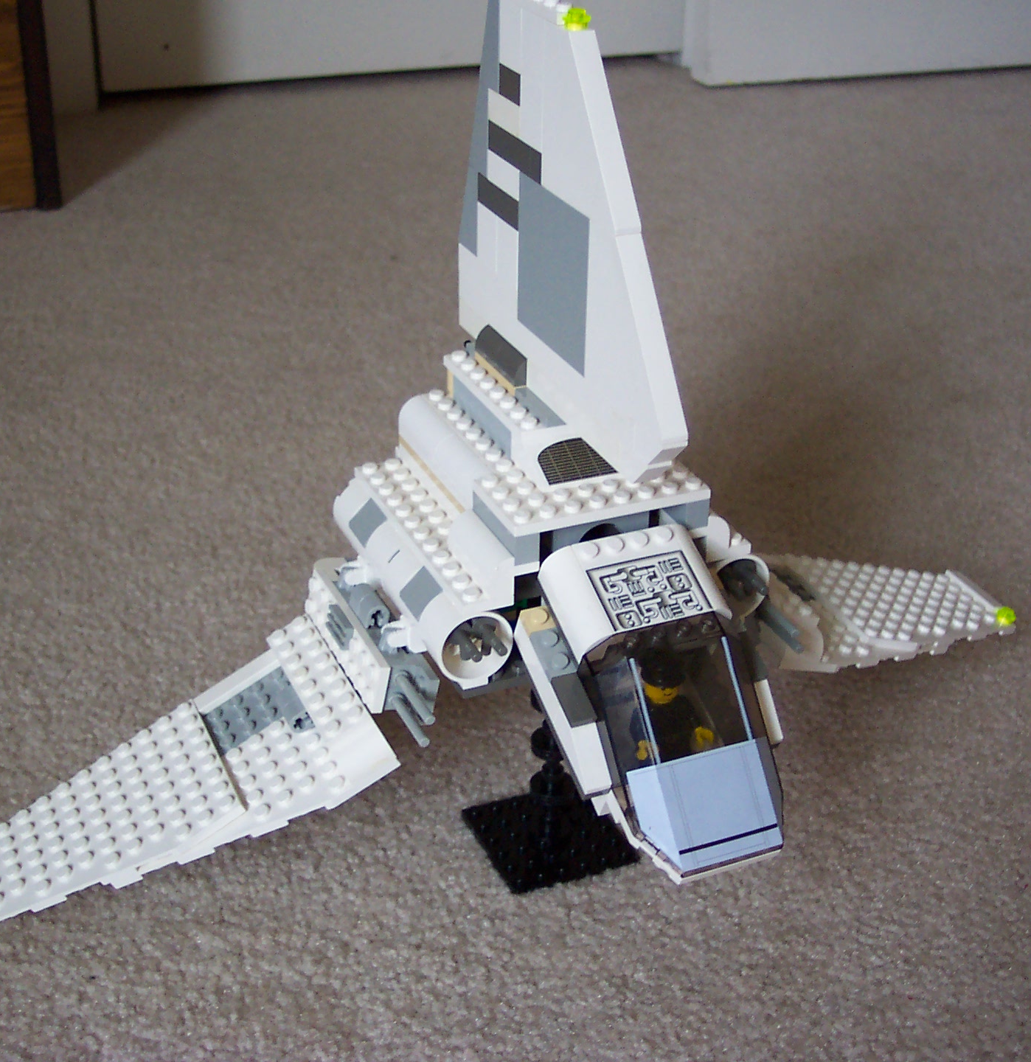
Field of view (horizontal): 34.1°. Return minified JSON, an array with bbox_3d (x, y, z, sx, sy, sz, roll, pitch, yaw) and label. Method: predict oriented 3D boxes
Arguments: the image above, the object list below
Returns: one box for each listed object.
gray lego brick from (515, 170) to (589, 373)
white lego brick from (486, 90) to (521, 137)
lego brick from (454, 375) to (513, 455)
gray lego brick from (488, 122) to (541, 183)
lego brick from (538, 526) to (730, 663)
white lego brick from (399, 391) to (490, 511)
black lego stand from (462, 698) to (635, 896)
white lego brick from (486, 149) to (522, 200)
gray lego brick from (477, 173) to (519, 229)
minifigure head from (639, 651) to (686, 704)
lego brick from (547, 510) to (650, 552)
[{"bbox_3d":[0.014,-0.076,0.495,0.008,0.048,0.048,-11,31,-21],"label":"gray lego brick"},{"bbox_3d":[0.000,-0.126,0.503,0.008,0.010,0.024,-11,31,-21],"label":"white lego brick"},{"bbox_3d":[-0.007,-0.037,0.534,0.008,0.010,0.048,-11,31,-21],"label":"lego brick"},{"bbox_3d":[0.003,-0.114,0.501,0.008,0.010,0.040,-11,31,-21],"label":"gray lego brick"},{"bbox_3d":[0.036,0.016,0.484,0.049,0.012,0.032,-11,56,-21],"label":"lego brick"},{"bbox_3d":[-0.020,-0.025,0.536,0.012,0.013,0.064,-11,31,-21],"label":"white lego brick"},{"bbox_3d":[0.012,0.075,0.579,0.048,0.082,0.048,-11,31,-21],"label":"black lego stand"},{"bbox_3d":[0.000,-0.109,0.514,0.008,0.010,0.024,-11,31,-21],"label":"white lego brick"},{"bbox_3d":[-0.002,-0.103,0.522,0.008,0.010,0.032,-11,31,-21],"label":"gray lego brick"},{"bbox_3d":[0.042,0.042,0.485,0.012,0.012,0.012,5,42,-4],"label":"minifigure head"},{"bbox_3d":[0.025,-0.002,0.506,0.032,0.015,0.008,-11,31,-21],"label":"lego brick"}]

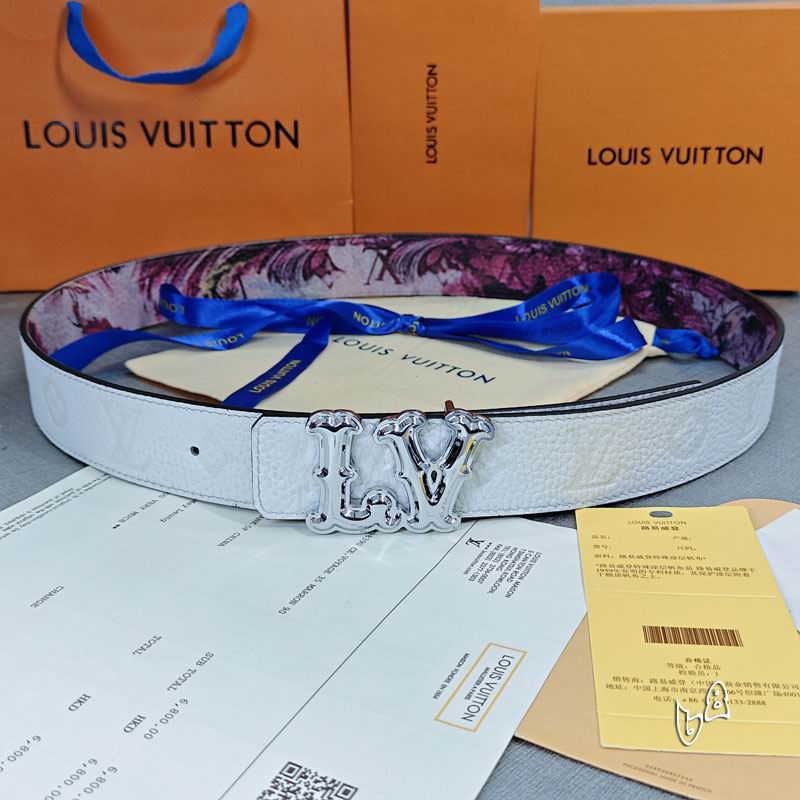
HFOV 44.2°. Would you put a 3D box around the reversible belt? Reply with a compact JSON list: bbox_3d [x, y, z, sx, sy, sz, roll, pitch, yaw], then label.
[{"bbox_3d":[-0.001,-0.030,0.505,0.372,0.043,0.321,0,22,0],"label":"reversible belt"}]

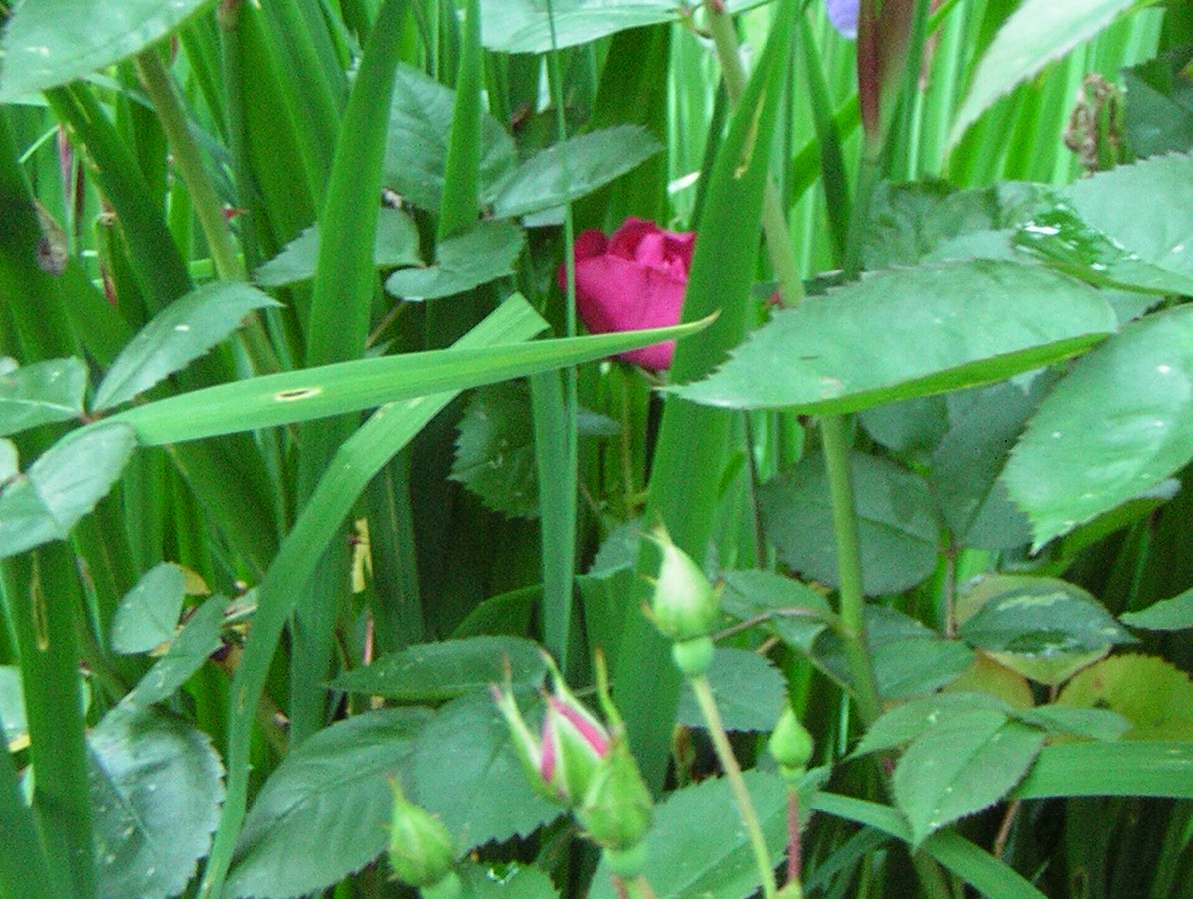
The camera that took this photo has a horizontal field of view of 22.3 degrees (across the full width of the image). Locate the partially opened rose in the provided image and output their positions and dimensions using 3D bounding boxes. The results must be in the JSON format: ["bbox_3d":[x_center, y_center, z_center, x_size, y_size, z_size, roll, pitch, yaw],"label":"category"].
[{"bbox_3d":[0.011,-0.042,0.830,0.044,0.039,0.044,0,15,0],"label":"partially opened rose"}]

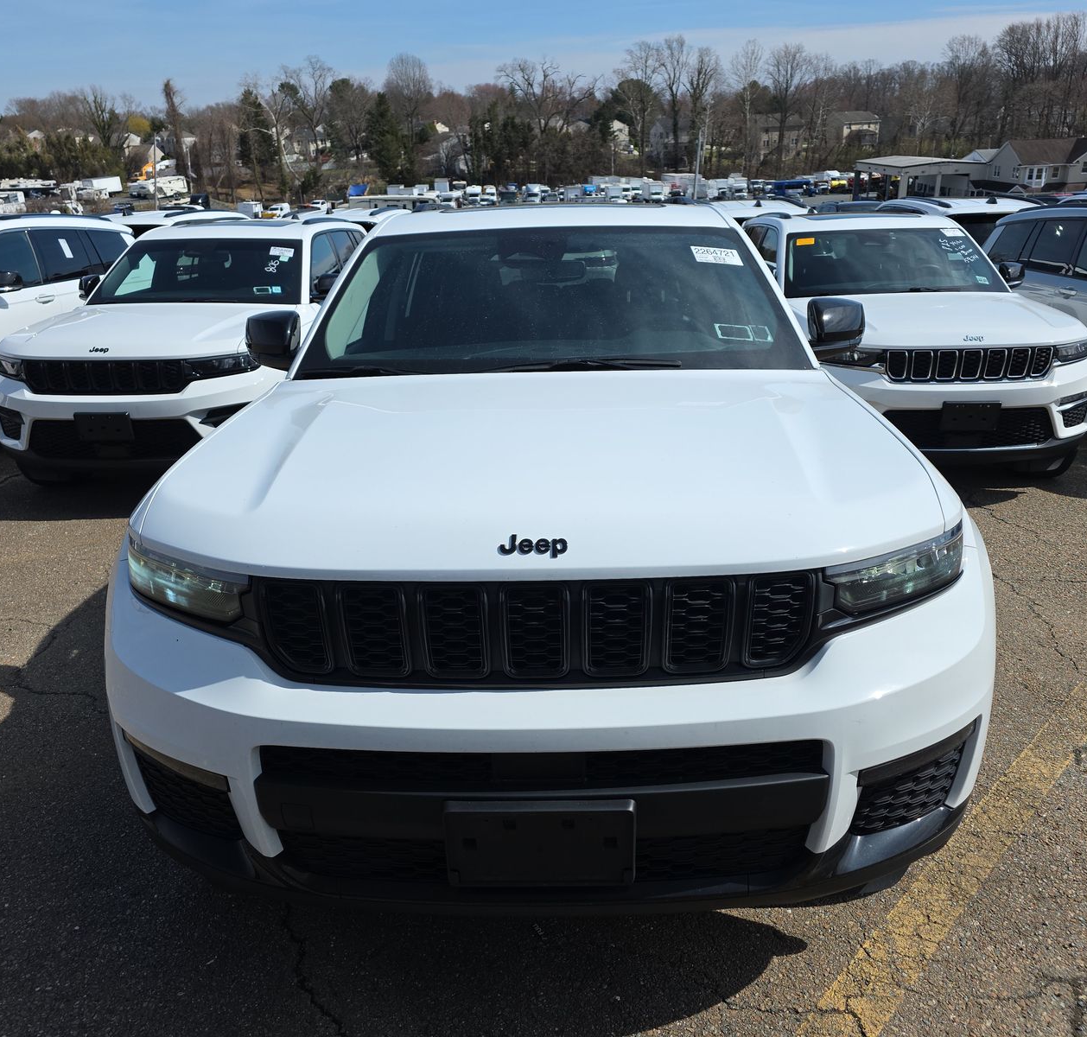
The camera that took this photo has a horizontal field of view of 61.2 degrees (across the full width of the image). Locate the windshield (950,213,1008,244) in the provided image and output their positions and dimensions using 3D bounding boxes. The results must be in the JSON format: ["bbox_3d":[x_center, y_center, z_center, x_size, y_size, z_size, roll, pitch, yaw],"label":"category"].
[{"bbox_3d":[5.300,-3.379,10.824,1.200,0.420,0.300,0,19,3],"label":"windshield"}]

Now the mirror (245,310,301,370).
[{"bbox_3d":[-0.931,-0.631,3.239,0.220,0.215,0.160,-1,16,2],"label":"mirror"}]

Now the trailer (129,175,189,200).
[{"bbox_3d":[-58.571,-50.498,140.126,9.000,3.200,2.500,-10,21,-24],"label":"trailer"}]

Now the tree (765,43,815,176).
[{"bbox_3d":[41.787,-69.278,155.876,7.200,20.500,7.200,-1,19,0],"label":"tree"}]

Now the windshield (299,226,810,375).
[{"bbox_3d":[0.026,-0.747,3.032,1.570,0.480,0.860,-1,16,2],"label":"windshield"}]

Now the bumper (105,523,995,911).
[{"bbox_3d":[-0.002,0.431,1.866,1.980,0.650,0.560,-1,16,2],"label":"bumper"}]

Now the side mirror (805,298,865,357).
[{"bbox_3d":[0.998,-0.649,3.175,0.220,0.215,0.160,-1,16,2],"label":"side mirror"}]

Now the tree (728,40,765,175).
[{"bbox_3d":[34.742,-70.408,157.170,5.200,20.500,5.200,-1,19,0],"label":"tree"}]

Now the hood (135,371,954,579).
[{"bbox_3d":[0.004,-0.173,2.206,1.720,0.260,1.360,-1,16,2],"label":"hood"}]

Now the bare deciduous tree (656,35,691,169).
[{"bbox_3d":[22.499,-71.980,158.803,5.000,20.500,5.000,-1,19,0],"label":"bare deciduous tree"}]

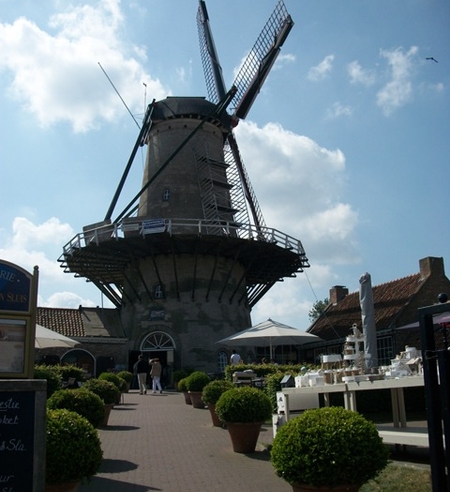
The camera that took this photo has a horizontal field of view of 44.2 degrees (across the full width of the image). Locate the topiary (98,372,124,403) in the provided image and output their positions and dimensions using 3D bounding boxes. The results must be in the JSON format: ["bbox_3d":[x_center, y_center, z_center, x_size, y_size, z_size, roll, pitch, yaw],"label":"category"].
[{"bbox_3d":[-3.760,4.702,18.061,0.766,1.119,0.766,-1,-12,0],"label":"topiary"}]

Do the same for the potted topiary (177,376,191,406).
[{"bbox_3d":[-1.215,5.020,19.153,0.778,0.867,0.778,-1,-12,0],"label":"potted topiary"}]

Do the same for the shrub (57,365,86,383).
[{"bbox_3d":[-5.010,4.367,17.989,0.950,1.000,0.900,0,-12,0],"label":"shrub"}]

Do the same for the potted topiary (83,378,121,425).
[{"bbox_3d":[-2.965,3.750,13.317,0.930,1.120,0.930,0,-12,0],"label":"potted topiary"}]

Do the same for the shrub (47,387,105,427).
[{"bbox_3d":[-2.385,2.584,8.809,0.970,0.680,0.970,0,-12,0],"label":"shrub"}]

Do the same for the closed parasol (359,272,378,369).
[{"bbox_3d":[2.593,1.993,9.997,0.320,3.043,0.320,-1,-12,0],"label":"closed parasol"}]

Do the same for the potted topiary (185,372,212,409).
[{"bbox_3d":[-0.827,4.616,17.812,0.772,1.112,0.772,-1,-12,0],"label":"potted topiary"}]

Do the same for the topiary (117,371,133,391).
[{"bbox_3d":[-4.716,6.457,26.236,0.750,1.040,0.750,0,-12,0],"label":"topiary"}]

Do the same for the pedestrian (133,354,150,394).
[{"bbox_3d":[-3.763,5.822,24.938,0.620,1.760,0.450,0,-12,0],"label":"pedestrian"}]

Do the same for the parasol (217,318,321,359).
[{"bbox_3d":[1.713,4.167,20.374,4.100,2.952,4.100,-1,-12,0],"label":"parasol"}]

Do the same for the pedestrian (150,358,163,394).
[{"bbox_3d":[-3.174,5.992,25.516,0.600,1.660,0.450,0,-12,0],"label":"pedestrian"}]

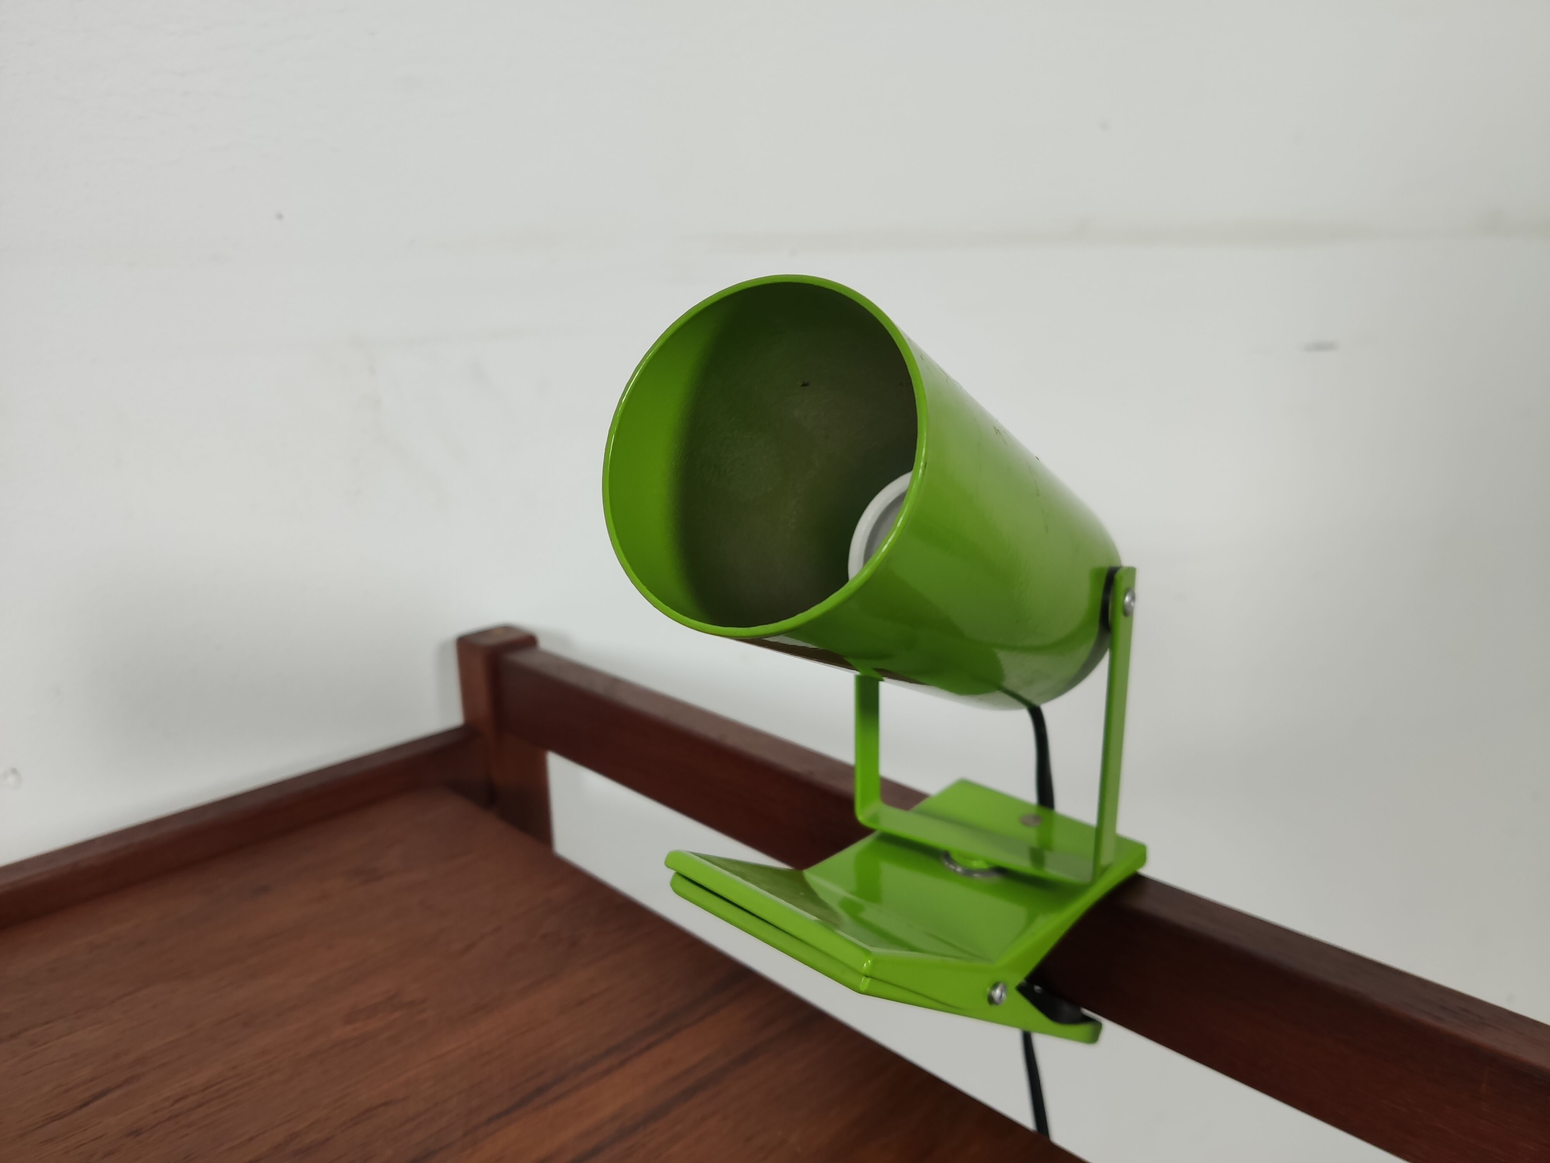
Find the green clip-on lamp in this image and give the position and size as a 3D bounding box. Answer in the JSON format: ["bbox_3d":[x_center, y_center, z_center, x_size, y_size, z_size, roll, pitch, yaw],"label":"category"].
[{"bbox_3d":[0.032,0.034,0.300,0.097,0.220,0.187,7,17,30],"label":"green clip-on lamp"}]

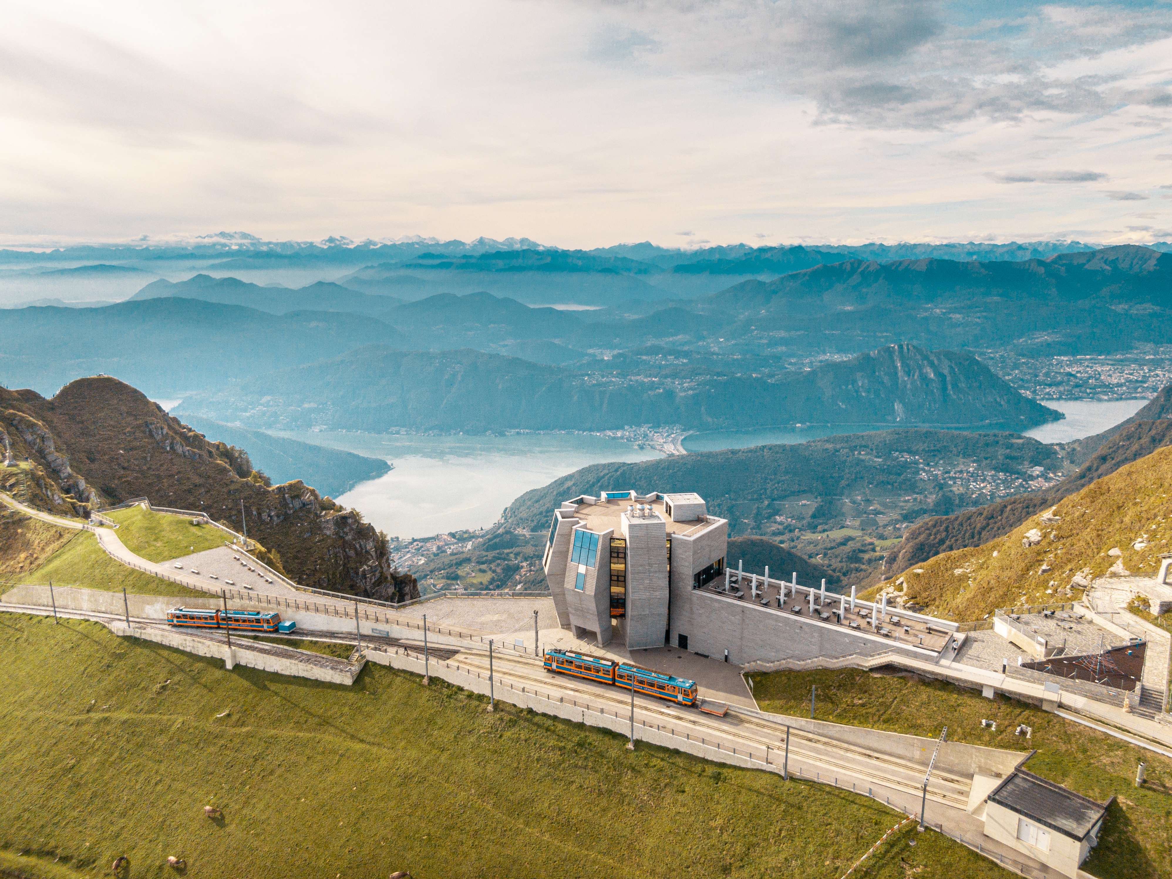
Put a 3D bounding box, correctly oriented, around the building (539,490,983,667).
[{"bbox_3d":[23.150,22.200,127.770,66.200,21.500,27.300,9,15,35],"label":"building"}]

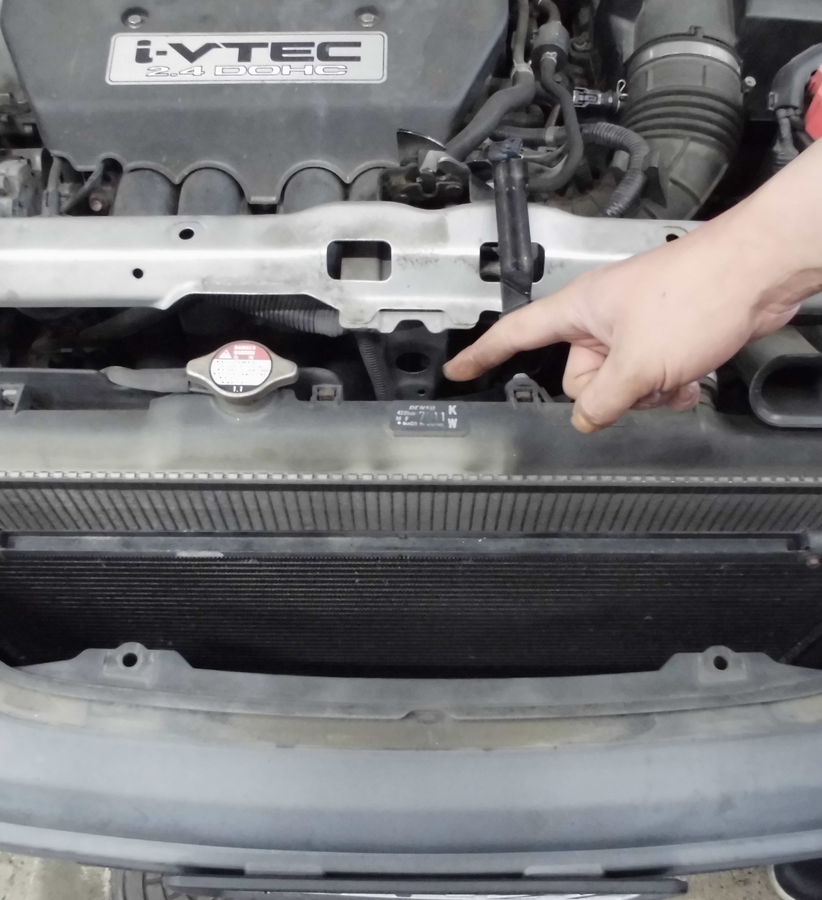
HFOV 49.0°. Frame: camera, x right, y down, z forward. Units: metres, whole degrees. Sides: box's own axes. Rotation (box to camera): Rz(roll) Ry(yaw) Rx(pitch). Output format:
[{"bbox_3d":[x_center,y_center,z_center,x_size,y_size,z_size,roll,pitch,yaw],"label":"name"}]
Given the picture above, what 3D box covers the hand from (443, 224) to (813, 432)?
[{"bbox_3d":[0.117,-0.062,0.470,0.185,0.072,0.080,-19,57,16],"label":"hand"}]

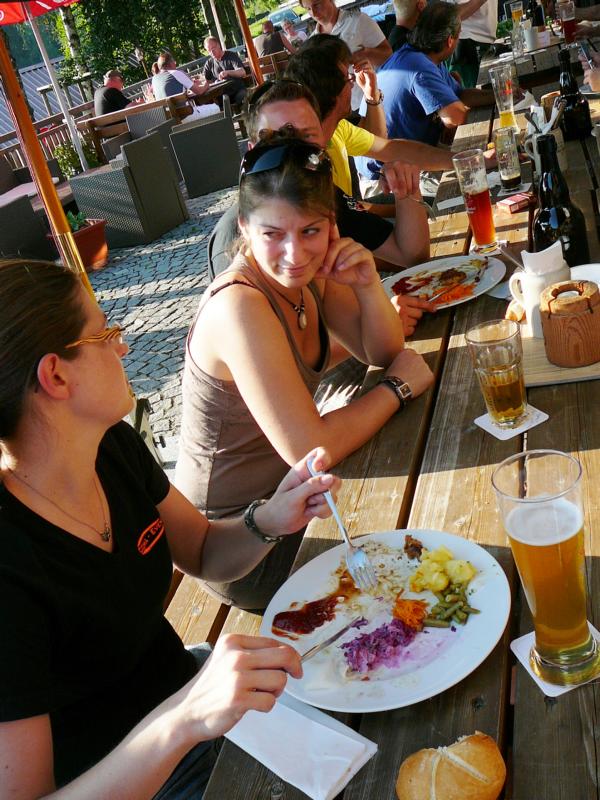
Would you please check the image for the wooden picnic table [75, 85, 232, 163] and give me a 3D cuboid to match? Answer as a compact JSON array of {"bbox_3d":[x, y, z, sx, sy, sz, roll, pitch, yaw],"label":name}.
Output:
[{"bbox_3d":[-1.722,-3.636,10.842,2.079,0.860,1.250,2,32,36],"label":"wooden picnic table"}]

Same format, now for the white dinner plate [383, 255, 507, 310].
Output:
[{"bbox_3d":[0.322,-0.262,1.891,0.320,0.027,0.320,-15,25,7],"label":"white dinner plate"}]

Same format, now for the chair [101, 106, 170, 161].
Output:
[{"bbox_3d":[-1.654,-2.707,8.806,0.570,0.790,0.600,-1,30,30],"label":"chair"}]

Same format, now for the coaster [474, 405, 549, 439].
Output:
[{"bbox_3d":[0.349,0.031,1.335,0.093,0.002,0.093,-24,27,-14],"label":"coaster"}]

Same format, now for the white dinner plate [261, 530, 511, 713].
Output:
[{"bbox_3d":[0.100,0.263,0.982,0.307,0.027,0.307,-15,25,7],"label":"white dinner plate"}]

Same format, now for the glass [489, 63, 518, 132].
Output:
[{"bbox_3d":[0.783,-1.132,3.081,0.082,0.238,0.082,-18,26,0],"label":"glass"}]

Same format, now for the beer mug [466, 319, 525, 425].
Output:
[{"bbox_3d":[0.319,-0.037,1.277,0.083,0.163,0.083,-18,25,0],"label":"beer mug"}]

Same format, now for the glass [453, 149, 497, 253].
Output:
[{"bbox_3d":[0.449,-0.496,2.034,0.080,0.243,0.080,-18,26,0],"label":"glass"}]

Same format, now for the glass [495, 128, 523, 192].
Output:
[{"bbox_3d":[0.637,-0.733,2.456,0.067,0.172,0.067,-18,25,0],"label":"glass"}]

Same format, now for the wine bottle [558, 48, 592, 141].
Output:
[{"bbox_3d":[0.925,-1.041,2.754,0.092,0.287,0.092,-18,25,0],"label":"wine bottle"}]

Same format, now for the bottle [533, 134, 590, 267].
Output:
[{"bbox_3d":[0.569,-0.440,1.794,0.115,0.290,0.115,-18,26,0],"label":"bottle"}]

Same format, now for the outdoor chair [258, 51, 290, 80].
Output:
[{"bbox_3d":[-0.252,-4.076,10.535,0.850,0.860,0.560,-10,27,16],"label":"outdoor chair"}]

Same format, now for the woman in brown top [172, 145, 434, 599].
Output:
[{"bbox_3d":[0.086,0.152,1.576,0.580,1.230,0.500,-7,28,21],"label":"woman in brown top"}]

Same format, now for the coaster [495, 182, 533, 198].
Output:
[{"bbox_3d":[0.654,-0.639,2.458,0.092,0.002,0.092,-2,30,31],"label":"coaster"}]

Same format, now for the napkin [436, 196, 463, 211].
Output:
[{"bbox_3d":[0.509,-0.618,2.504,0.162,0.006,0.086,-14,26,6],"label":"napkin"}]

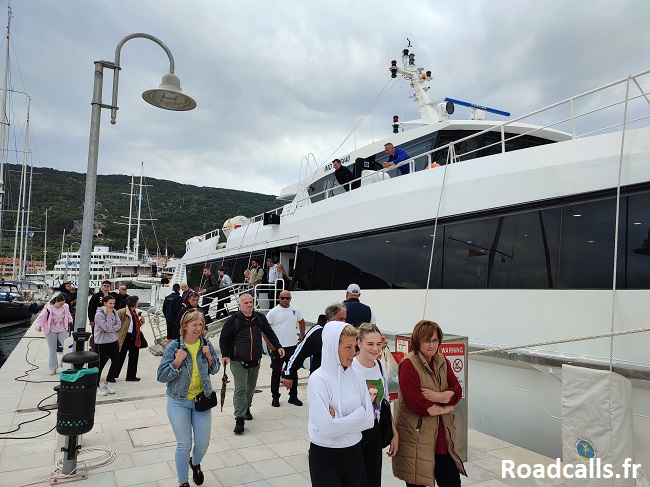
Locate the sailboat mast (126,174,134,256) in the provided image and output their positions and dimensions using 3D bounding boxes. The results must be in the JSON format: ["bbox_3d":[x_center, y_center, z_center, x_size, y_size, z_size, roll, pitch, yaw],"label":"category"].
[{"bbox_3d":[-31.276,-4.476,75.553,0.330,13.477,0.330,4,-5,-29],"label":"sailboat mast"}]

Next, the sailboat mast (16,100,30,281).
[{"bbox_3d":[-27.346,-5.136,42.688,0.240,16.778,0.240,4,-5,-29],"label":"sailboat mast"}]

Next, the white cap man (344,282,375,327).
[{"bbox_3d":[0.502,1.617,7.420,0.540,1.880,0.360,2,-5,-12],"label":"white cap man"}]

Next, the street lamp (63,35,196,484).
[{"bbox_3d":[-2.032,-0.037,5.071,1.130,4.660,0.620,5,-6,-33],"label":"street lamp"}]

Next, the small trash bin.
[{"bbox_3d":[-2.354,1.410,4.456,0.355,0.739,0.370,4,-5,-29],"label":"small trash bin"}]

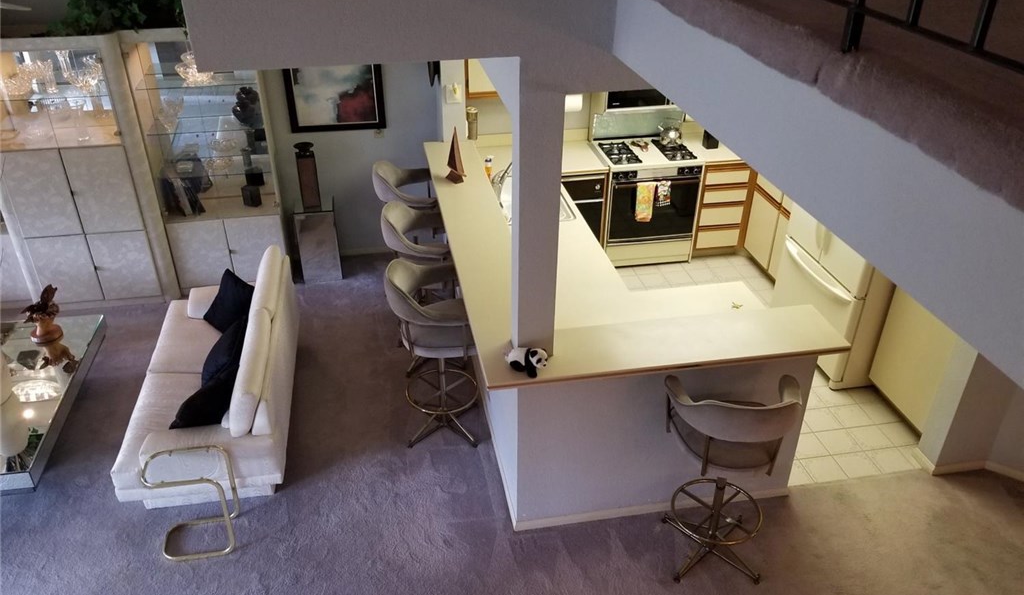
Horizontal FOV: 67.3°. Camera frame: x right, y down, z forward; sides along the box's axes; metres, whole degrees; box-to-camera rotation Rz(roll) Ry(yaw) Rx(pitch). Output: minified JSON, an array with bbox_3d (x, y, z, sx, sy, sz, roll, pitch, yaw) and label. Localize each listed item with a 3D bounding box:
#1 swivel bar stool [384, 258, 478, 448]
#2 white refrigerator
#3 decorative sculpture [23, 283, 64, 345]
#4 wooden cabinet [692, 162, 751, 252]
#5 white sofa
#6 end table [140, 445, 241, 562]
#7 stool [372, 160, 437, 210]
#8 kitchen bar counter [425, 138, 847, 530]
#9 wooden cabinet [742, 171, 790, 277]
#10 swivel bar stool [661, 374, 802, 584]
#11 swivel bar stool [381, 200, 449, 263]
[{"bbox_3d":[-0.411,0.315,4.435,0.560,1.060,0.600,-3,30,-6],"label":"swivel bar stool"},{"bbox_3d":[2.389,-0.396,4.999,0.830,1.760,0.870,-5,31,-9],"label":"white refrigerator"},{"bbox_3d":[-2.880,0.088,4.708,0.220,0.350,0.200,-5,31,-9],"label":"decorative sculpture"},{"bbox_3d":[1.716,-0.871,6.668,0.460,0.900,0.600,-5,31,-9],"label":"wooden cabinet"},{"bbox_3d":[-1.767,0.407,4.600,0.820,0.720,1.740,-5,31,-9],"label":"white sofa"},{"bbox_3d":[-1.562,1.009,3.783,0.370,0.500,0.290,-5,31,-9],"label":"end table"},{"bbox_3d":[-0.688,-0.441,5.736,0.560,1.060,0.600,-3,30,-7],"label":"stool"},{"bbox_3d":[0.437,-0.037,5.034,1.690,1.080,3.250,-5,31,-9],"label":"kitchen bar counter"},{"bbox_3d":[2.362,-0.535,6.095,0.600,0.900,0.920,-5,31,-9],"label":"wooden cabinet"},{"bbox_3d":[0.984,0.816,3.588,0.620,1.060,0.560,1,30,1],"label":"swivel bar stool"},{"bbox_3d":[-0.541,-0.066,5.092,0.560,1.060,0.600,-3,30,-7],"label":"swivel bar stool"}]

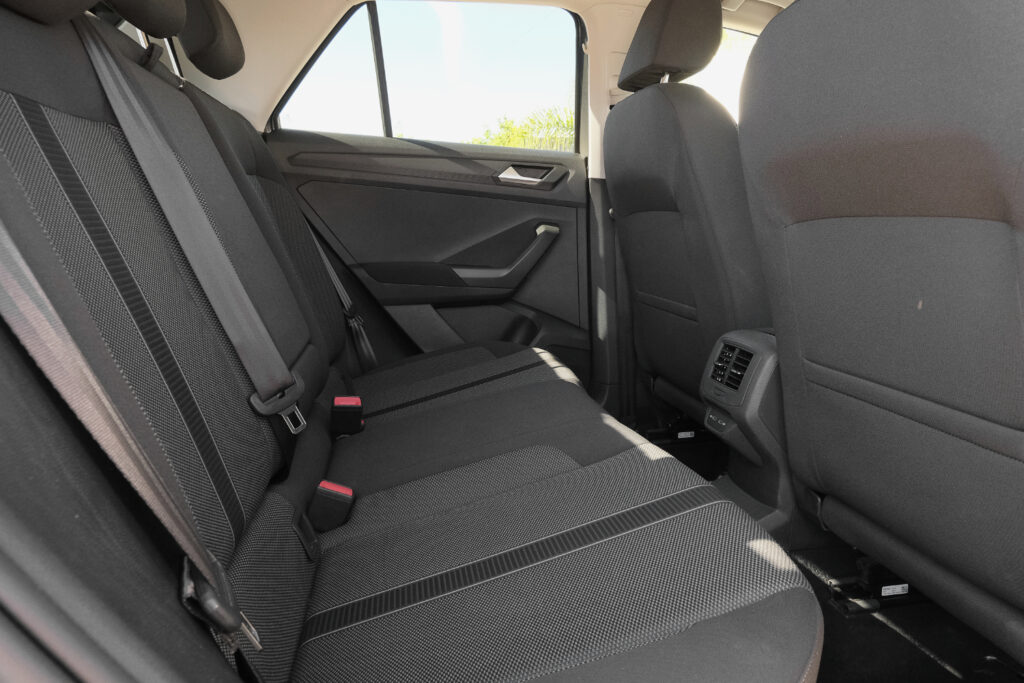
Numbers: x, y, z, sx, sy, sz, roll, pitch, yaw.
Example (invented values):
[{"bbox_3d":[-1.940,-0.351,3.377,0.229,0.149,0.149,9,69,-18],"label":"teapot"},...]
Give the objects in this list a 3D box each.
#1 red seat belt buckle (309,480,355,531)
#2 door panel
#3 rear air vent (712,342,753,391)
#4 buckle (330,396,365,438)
[{"bbox_3d":[-0.222,0.203,0.805,0.044,0.057,0.025,18,10,-14],"label":"red seat belt buckle"},{"bbox_3d":[-0.203,-0.196,1.692,0.817,0.650,0.130,-2,11,-11],"label":"door panel"},{"bbox_3d":[0.391,0.046,1.136,0.025,0.068,0.096,15,7,-14],"label":"rear air vent"},{"bbox_3d":[-0.272,0.127,1.080,0.046,0.060,0.026,-2,28,-11],"label":"buckle"}]

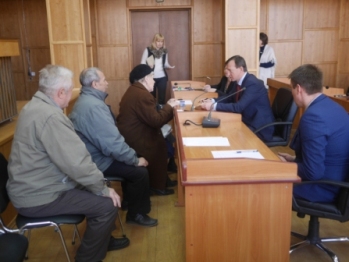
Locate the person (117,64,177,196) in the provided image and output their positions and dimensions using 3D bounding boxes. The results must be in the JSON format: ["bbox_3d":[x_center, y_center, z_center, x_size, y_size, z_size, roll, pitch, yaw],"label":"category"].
[{"bbox_3d":[-0.271,-0.016,4.000,0.620,1.290,0.500,-3,12,-6],"label":"person"}]

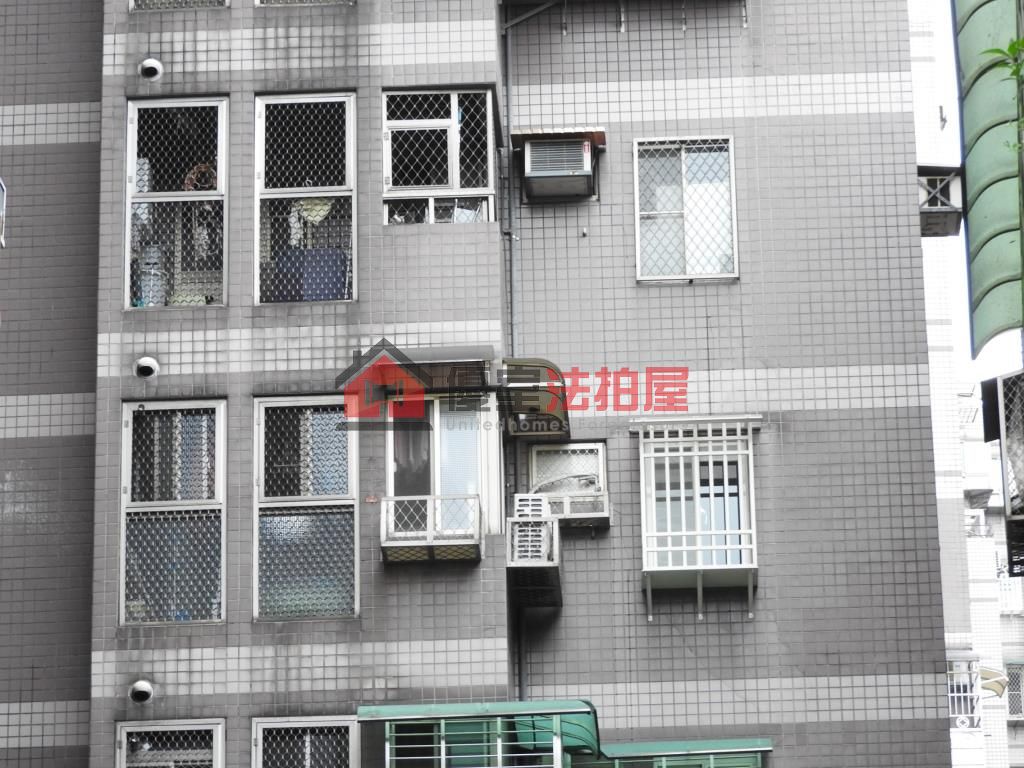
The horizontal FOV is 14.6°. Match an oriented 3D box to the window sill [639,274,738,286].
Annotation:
[{"bbox_3d":[1.615,-0.972,36.750,0.940,0.070,0.150,-2,-20,2],"label":"window sill"}]

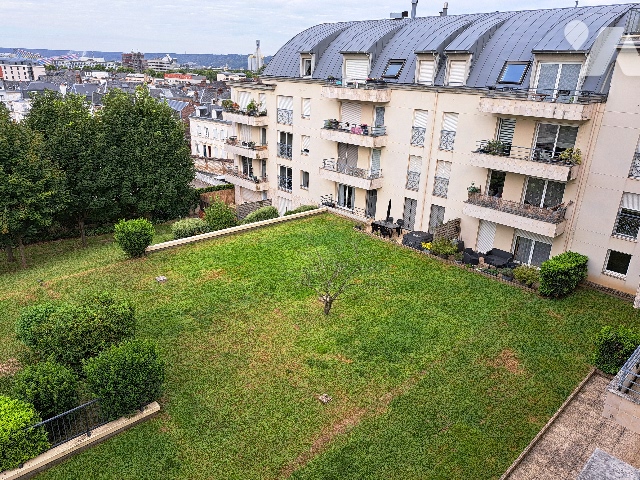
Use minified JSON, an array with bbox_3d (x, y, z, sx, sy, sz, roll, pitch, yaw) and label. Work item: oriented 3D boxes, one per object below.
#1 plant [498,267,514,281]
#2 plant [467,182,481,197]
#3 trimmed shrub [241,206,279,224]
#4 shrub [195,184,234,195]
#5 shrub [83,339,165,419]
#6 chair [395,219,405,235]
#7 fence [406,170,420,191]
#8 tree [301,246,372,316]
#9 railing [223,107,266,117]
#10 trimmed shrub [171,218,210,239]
[{"bbox_3d":[9.547,1.744,22.591,0.700,0.660,0.680,21,29,39],"label":"plant"},{"bbox_3d":[8.532,-2.773,24.619,0.650,0.850,0.650,-15,26,-36],"label":"plant"},{"bbox_3d":[-4.696,-1.762,33.854,2.200,1.700,2.600,21,29,39],"label":"trimmed shrub"},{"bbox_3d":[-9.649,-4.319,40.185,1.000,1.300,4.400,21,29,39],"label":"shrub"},{"bbox_3d":[-6.045,4.181,13.653,2.150,2.000,2.200,21,29,39],"label":"shrub"},{"bbox_3d":[5.033,-0.783,28.165,0.550,0.880,0.500,-17,28,-41],"label":"chair"},{"bbox_3d":[5.836,-3.643,27.665,0.070,1.090,0.920,-17,28,-41],"label":"fence"},{"bbox_3d":[0.526,1.894,18.866,2.900,2.700,2.900,1,22,-1],"label":"tree"},{"bbox_3d":[-6.406,-10.977,37.574,1.400,0.560,4.250,-17,28,-41],"label":"railing"},{"bbox_3d":[-8.473,-0.861,28.972,2.400,1.150,1.900,-17,28,-41],"label":"trimmed shrub"}]

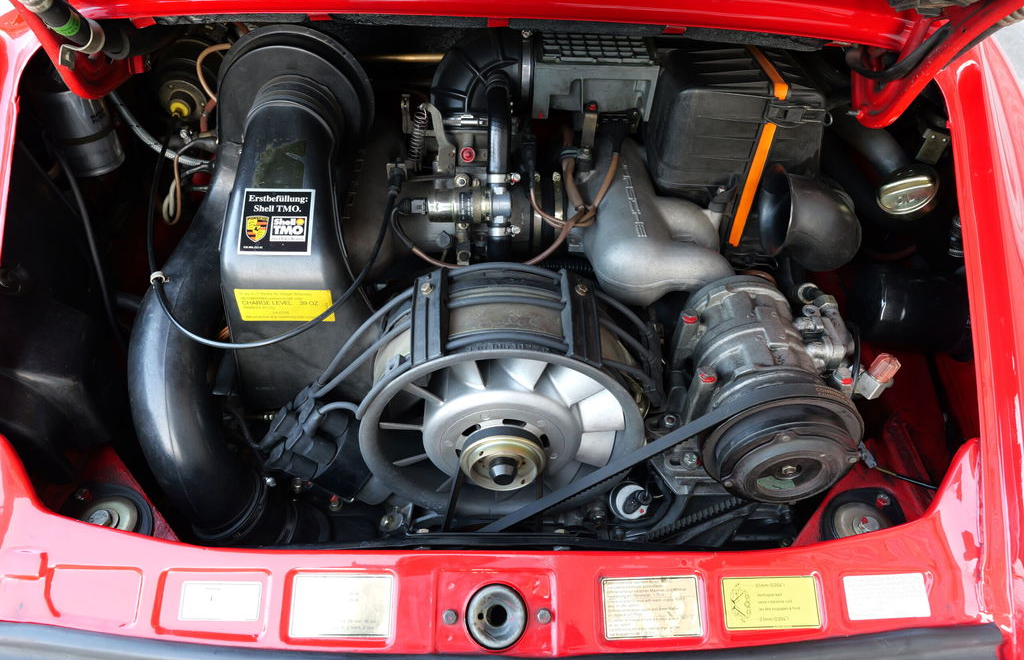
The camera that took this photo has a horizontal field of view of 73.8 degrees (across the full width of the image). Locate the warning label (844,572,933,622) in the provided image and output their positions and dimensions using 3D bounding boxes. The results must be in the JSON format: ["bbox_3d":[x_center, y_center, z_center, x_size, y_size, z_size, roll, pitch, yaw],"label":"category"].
[{"bbox_3d":[0.347,0.246,0.630,0.075,0.002,0.037,-1,74,-2],"label":"warning label"}]

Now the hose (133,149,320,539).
[{"bbox_3d":[-0.310,0.017,0.740,0.190,0.130,0.420,0,87,-3],"label":"hose"}]

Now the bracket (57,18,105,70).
[{"bbox_3d":[-0.443,-0.294,0.700,0.022,0.035,0.056,40,84,-15],"label":"bracket"}]

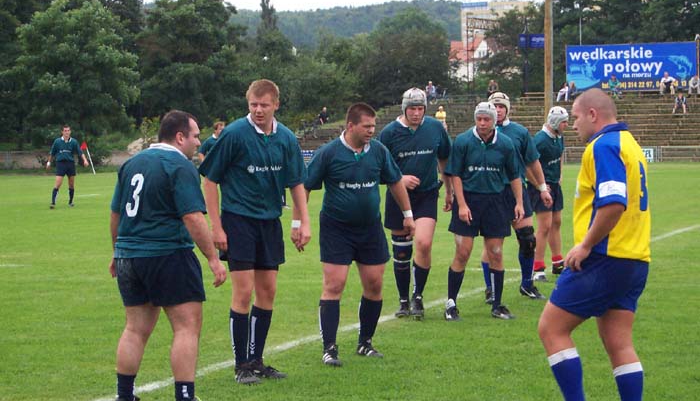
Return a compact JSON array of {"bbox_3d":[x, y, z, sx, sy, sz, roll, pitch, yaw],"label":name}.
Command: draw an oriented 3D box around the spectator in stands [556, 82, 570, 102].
[{"bbox_3d":[11.824,-6.001,100.000,0.500,1.120,0.680,2,3,37],"label":"spectator in stands"}]

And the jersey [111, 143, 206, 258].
[{"bbox_3d":[-1.064,0.000,10.000,0.620,0.650,0.400,2,3,45],"label":"jersey"}]

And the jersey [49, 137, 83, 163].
[{"bbox_3d":[-6.227,-1.122,39.600,0.680,0.580,0.320,0,2,-6],"label":"jersey"}]

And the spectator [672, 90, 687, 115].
[{"bbox_3d":[17.776,-5.201,97.000,0.680,1.180,0.750,1,2,18],"label":"spectator"}]

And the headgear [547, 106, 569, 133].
[{"bbox_3d":[2.260,-0.882,19.600,0.250,0.270,0.200,1,2,30],"label":"headgear"}]

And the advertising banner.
[{"bbox_3d":[15.826,-7.453,101.000,7.450,2.630,0.120,1,2,23],"label":"advertising banner"}]

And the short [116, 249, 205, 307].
[{"bbox_3d":[-1.053,0.417,10.000,0.480,0.360,0.380,2,3,43],"label":"short"}]

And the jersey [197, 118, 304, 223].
[{"bbox_3d":[-0.604,-0.201,11.150,0.640,0.660,0.360,-1,5,-22],"label":"jersey"}]

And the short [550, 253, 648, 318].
[{"bbox_3d":[1.244,0.409,8.970,0.460,0.360,0.420,0,2,9],"label":"short"}]

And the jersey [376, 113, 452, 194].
[{"bbox_3d":[0.541,-0.394,15.100,0.610,0.660,0.340,0,6,-6],"label":"jersey"}]

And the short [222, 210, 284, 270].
[{"bbox_3d":[-0.604,0.238,11.150,0.400,0.400,0.300,-1,2,-18],"label":"short"}]

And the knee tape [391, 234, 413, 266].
[{"bbox_3d":[0.430,0.418,15.030,0.165,0.265,0.170,-3,2,-3],"label":"knee tape"}]

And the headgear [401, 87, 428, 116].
[{"bbox_3d":[0.531,-0.828,15.050,0.200,0.250,0.250,0,12,-6],"label":"headgear"}]

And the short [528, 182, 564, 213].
[{"bbox_3d":[2.156,-0.038,19.700,0.320,0.370,0.420,2,3,45],"label":"short"}]

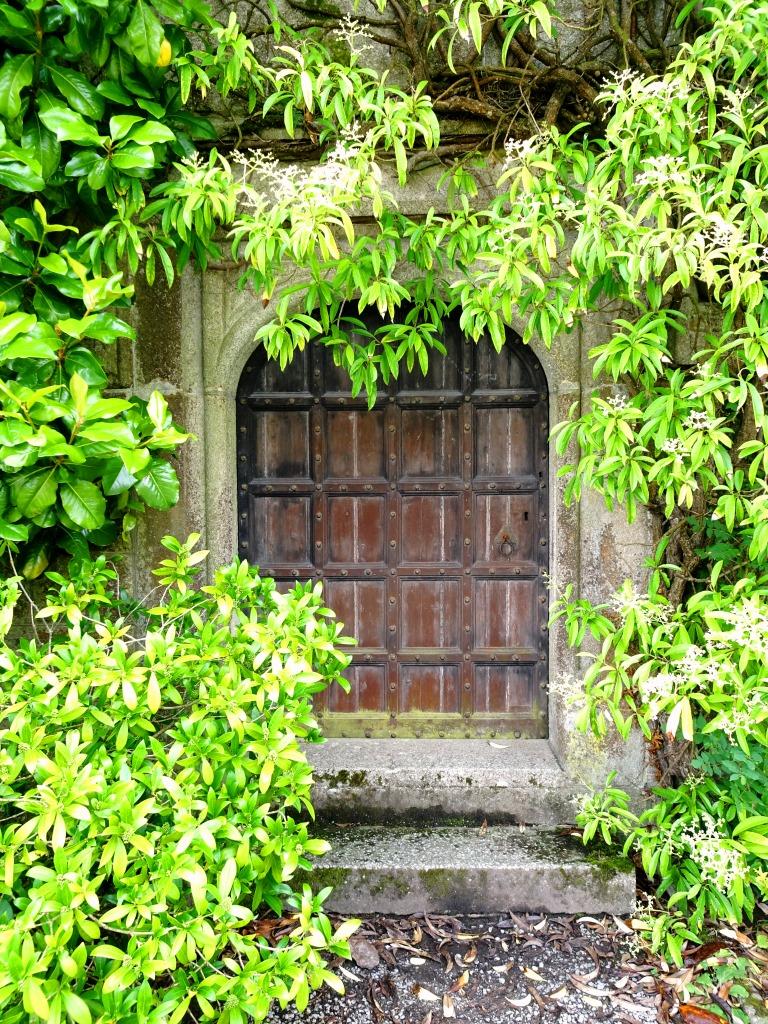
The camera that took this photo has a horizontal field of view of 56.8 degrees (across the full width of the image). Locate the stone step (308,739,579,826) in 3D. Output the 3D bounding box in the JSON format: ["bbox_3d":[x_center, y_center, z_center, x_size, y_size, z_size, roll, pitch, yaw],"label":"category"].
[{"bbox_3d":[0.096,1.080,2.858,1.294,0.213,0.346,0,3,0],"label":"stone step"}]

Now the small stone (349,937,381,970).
[{"bbox_3d":[-0.053,1.379,2.228,0.088,0.045,0.098,-1,2,-19],"label":"small stone"}]

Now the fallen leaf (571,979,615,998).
[{"bbox_3d":[0.597,1.385,2.057,0.128,0.018,0.044,2,3,31],"label":"fallen leaf"}]

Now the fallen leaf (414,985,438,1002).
[{"bbox_3d":[0.114,1.389,2.043,0.093,0.012,0.033,2,4,37],"label":"fallen leaf"}]

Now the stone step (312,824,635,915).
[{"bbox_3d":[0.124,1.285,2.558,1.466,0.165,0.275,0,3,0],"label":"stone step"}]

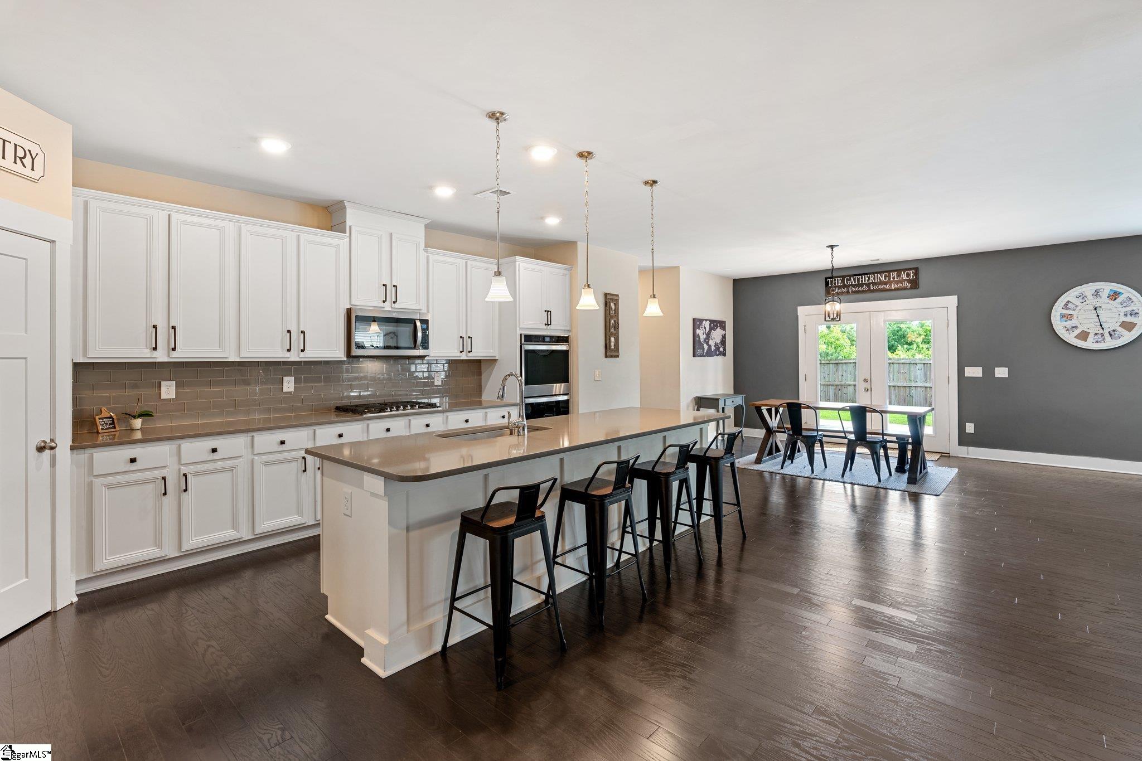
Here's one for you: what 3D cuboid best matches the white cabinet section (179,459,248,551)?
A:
[{"bbox_3d":[-2.628,0.836,3.646,0.500,0.566,0.374,1,2,43],"label":"white cabinet section"}]

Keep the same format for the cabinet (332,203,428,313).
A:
[{"bbox_3d":[-1.784,-1.103,4.752,0.365,0.905,0.810,2,3,42],"label":"cabinet"}]

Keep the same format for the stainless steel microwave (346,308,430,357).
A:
[{"bbox_3d":[-1.752,-0.426,4.711,0.420,0.408,0.754,1,2,42],"label":"stainless steel microwave"}]

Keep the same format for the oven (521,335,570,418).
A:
[{"bbox_3d":[-0.476,0.130,5.864,0.620,1.280,0.740,1,2,42],"label":"oven"}]

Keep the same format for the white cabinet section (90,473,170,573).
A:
[{"bbox_3d":[-2.917,0.857,3.332,0.500,0.562,0.367,1,2,43],"label":"white cabinet section"}]

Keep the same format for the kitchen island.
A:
[{"bbox_3d":[-0.047,0.767,3.400,1.030,0.890,2.890,2,3,42],"label":"kitchen island"}]

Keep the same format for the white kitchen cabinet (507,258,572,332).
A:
[{"bbox_3d":[-0.503,-0.943,5.905,0.665,0.764,0.899,1,2,42],"label":"white kitchen cabinet"}]

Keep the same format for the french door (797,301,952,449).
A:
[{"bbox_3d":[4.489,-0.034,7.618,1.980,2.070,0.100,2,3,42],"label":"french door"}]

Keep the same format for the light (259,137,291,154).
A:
[{"bbox_3d":[-1.881,-1.493,3.227,0.190,0.030,0.190,1,2,42],"label":"light"}]

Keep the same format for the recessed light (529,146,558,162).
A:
[{"bbox_3d":[-0.188,-1.514,3.395,0.190,0.030,0.190,0,2,0],"label":"recessed light"}]

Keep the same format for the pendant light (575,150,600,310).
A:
[{"bbox_3d":[0.109,-1.006,3.413,0.158,1.026,0.158,0,2,0],"label":"pendant light"}]

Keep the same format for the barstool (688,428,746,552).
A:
[{"bbox_3d":[1.042,0.775,3.813,0.410,0.825,0.420,2,3,42],"label":"barstool"}]

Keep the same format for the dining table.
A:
[{"bbox_3d":[3.260,0.694,6.247,1.890,0.770,0.750,1,2,42],"label":"dining table"}]

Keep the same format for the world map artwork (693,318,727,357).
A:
[{"bbox_3d":[2.323,-0.696,8.411,0.030,0.623,1.150,2,3,42],"label":"world map artwork"}]

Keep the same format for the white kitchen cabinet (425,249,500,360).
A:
[{"bbox_3d":[-1.218,-0.761,5.374,0.355,1.070,0.910,2,3,42],"label":"white kitchen cabinet"}]

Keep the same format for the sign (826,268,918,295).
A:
[{"bbox_3d":[4.472,-1.458,7.583,1.220,0.303,0.033,2,3,42],"label":"sign"}]

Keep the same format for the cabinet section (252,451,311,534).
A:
[{"bbox_3d":[-2.342,0.819,3.957,0.500,0.569,0.376,1,2,43],"label":"cabinet section"}]

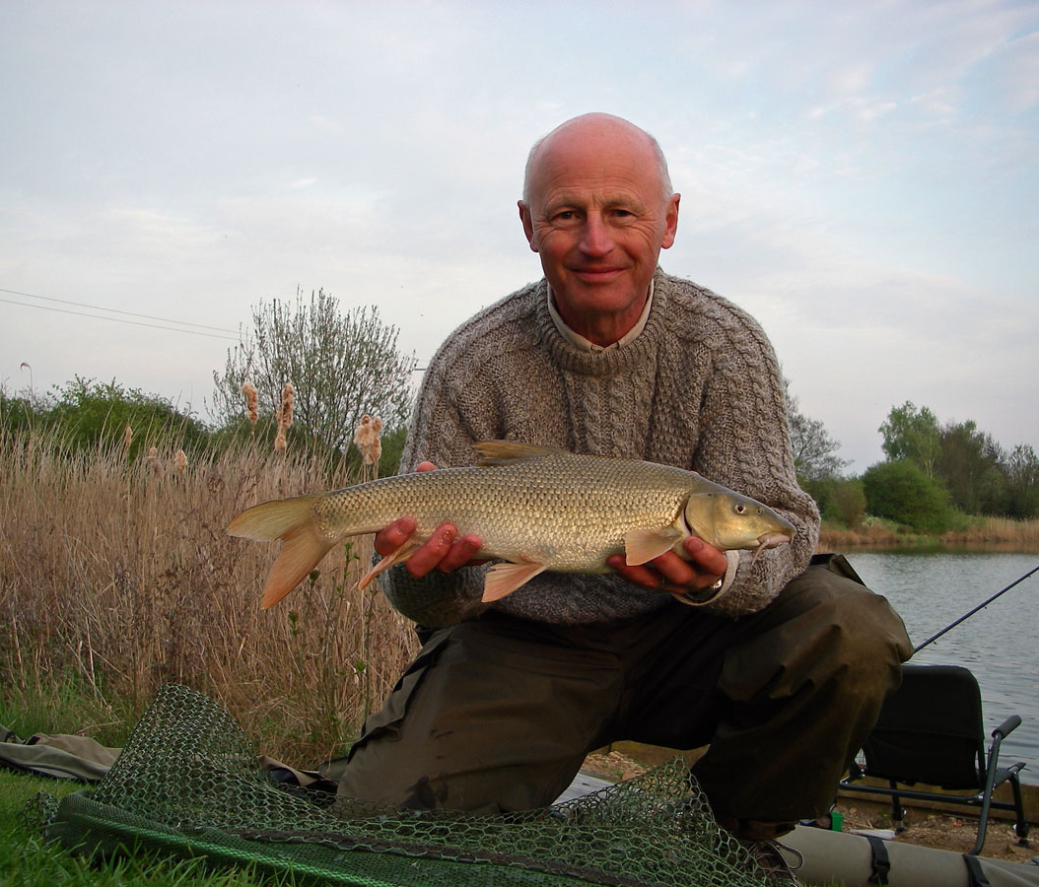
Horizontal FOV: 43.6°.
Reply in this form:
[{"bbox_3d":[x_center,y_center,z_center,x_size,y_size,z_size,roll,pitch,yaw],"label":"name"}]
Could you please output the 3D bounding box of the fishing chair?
[{"bbox_3d":[1.585,1.157,4.952,0.580,0.680,0.640,-2,-4,28],"label":"fishing chair"}]

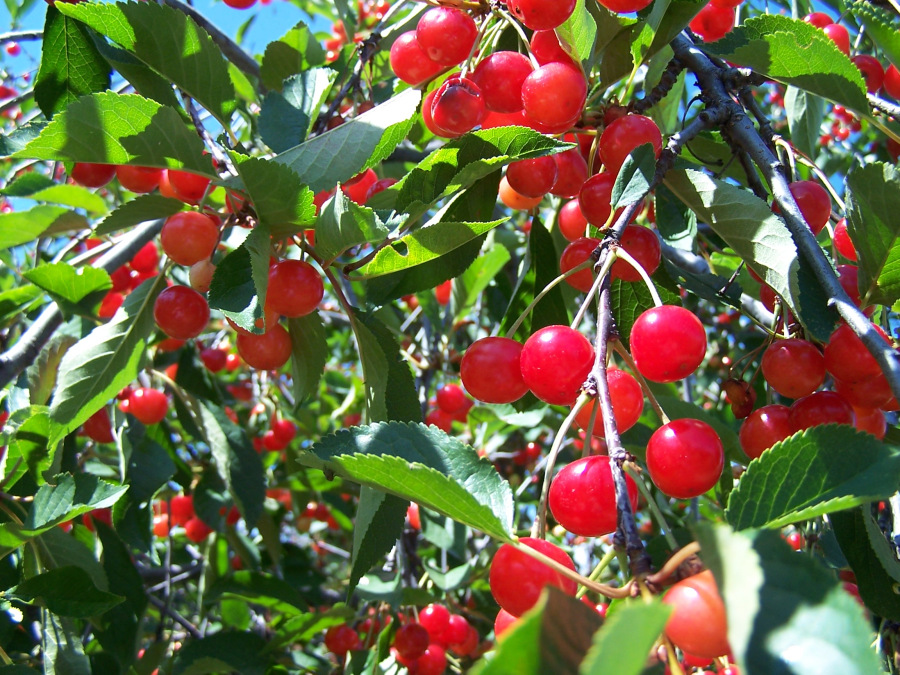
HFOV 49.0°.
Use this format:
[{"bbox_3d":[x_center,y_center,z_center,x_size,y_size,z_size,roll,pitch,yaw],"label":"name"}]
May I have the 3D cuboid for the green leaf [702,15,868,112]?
[{"bbox_3d":[0.140,-0.116,0.410,0.078,0.031,0.025,21,-24,0],"label":"green leaf"}]

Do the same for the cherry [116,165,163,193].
[{"bbox_3d":[-0.139,-0.075,0.442,0.021,0.021,0.021,0,-15,0],"label":"cherry"}]

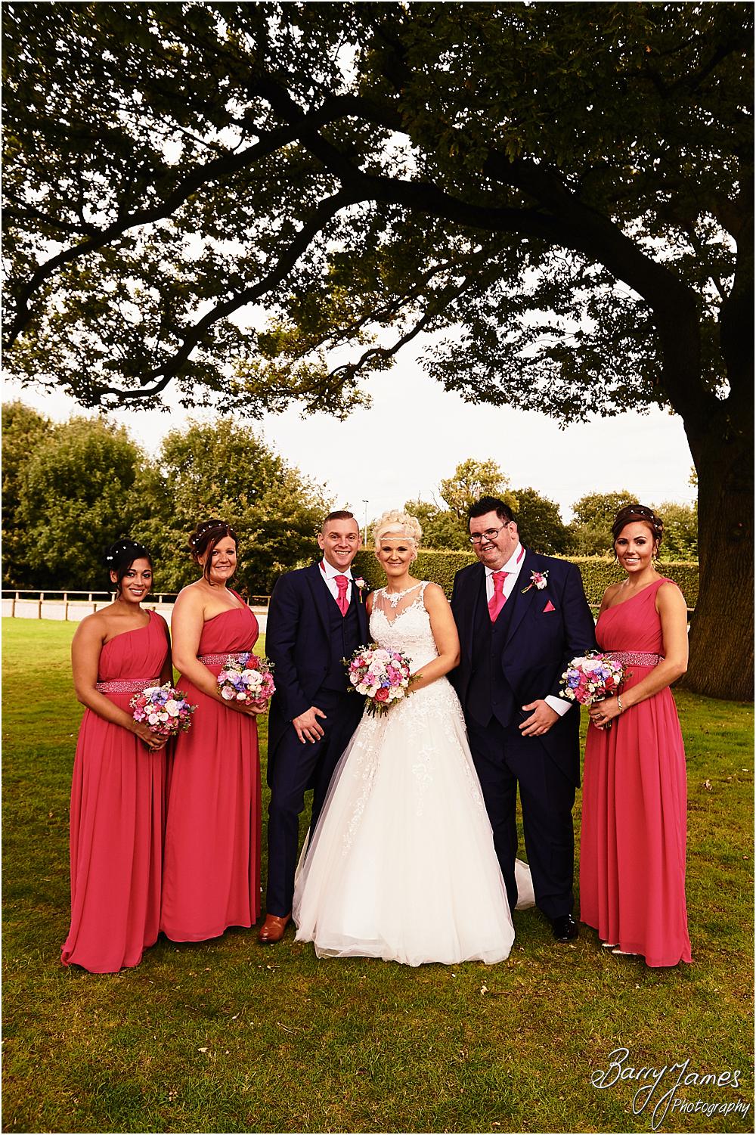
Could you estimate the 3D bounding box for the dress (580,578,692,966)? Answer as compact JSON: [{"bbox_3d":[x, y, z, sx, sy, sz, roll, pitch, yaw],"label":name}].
[{"bbox_3d":[1.025,0.770,3.500,0.430,1.470,0.420,-1,-1,38],"label":"dress"}]

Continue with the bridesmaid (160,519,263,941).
[{"bbox_3d":[-0.708,0.664,3.760,0.450,1.730,0.450,2,-1,-37],"label":"bridesmaid"}]

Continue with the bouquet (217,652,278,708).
[{"bbox_3d":[-0.520,0.446,3.500,0.230,0.230,0.210,0,-1,-20],"label":"bouquet"}]

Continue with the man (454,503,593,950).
[{"bbox_3d":[0.615,0.610,3.770,0.680,1.830,0.470,0,-1,19],"label":"man"}]

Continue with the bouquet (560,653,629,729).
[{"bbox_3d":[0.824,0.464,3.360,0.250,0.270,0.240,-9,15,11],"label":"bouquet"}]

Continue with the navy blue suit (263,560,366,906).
[{"bbox_3d":[-0.240,0.695,3.680,0.490,1.440,0.380,1,-1,-25],"label":"navy blue suit"}]

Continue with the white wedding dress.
[{"bbox_3d":[0.174,0.805,3.828,1.000,1.480,0.900,1,-1,12],"label":"white wedding dress"}]

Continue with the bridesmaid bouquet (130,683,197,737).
[{"bbox_3d":[-0.801,0.529,3.280,0.240,0.220,0.230,-1,16,-24],"label":"bridesmaid bouquet"}]

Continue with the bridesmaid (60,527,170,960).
[{"bbox_3d":[-1.039,0.700,3.529,0.440,1.640,0.450,2,-1,-37],"label":"bridesmaid"}]

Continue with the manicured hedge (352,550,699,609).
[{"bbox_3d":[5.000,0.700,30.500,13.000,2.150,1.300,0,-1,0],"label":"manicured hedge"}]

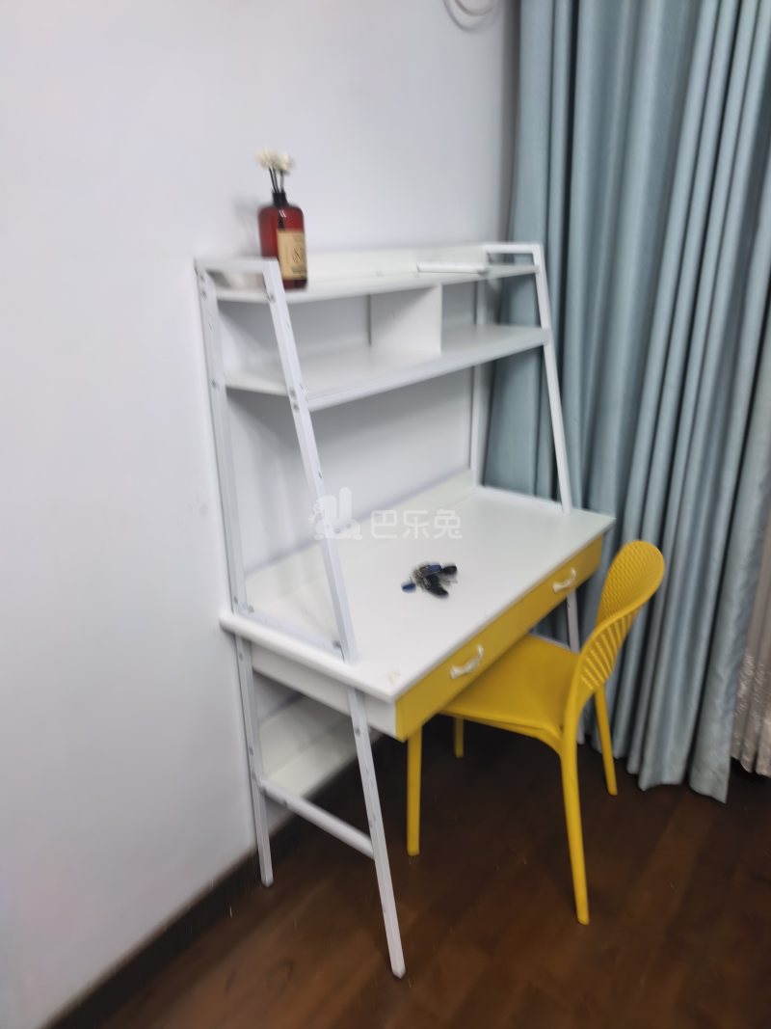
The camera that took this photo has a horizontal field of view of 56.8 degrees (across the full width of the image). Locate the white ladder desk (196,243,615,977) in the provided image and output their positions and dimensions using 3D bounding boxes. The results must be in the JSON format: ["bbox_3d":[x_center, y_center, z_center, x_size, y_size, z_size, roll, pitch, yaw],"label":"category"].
[{"bbox_3d":[0.145,0.131,1.731,0.450,1.446,1.010,15,27,35],"label":"white ladder desk"}]

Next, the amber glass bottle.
[{"bbox_3d":[-0.175,-0.464,1.211,0.073,0.156,0.073,-1,21,0],"label":"amber glass bottle"}]

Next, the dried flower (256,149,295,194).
[{"bbox_3d":[-0.180,-0.562,1.173,0.055,0.068,0.059,15,26,35],"label":"dried flower"}]

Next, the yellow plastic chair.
[{"bbox_3d":[0.358,0.448,1.724,0.515,0.808,0.455,8,23,23],"label":"yellow plastic chair"}]

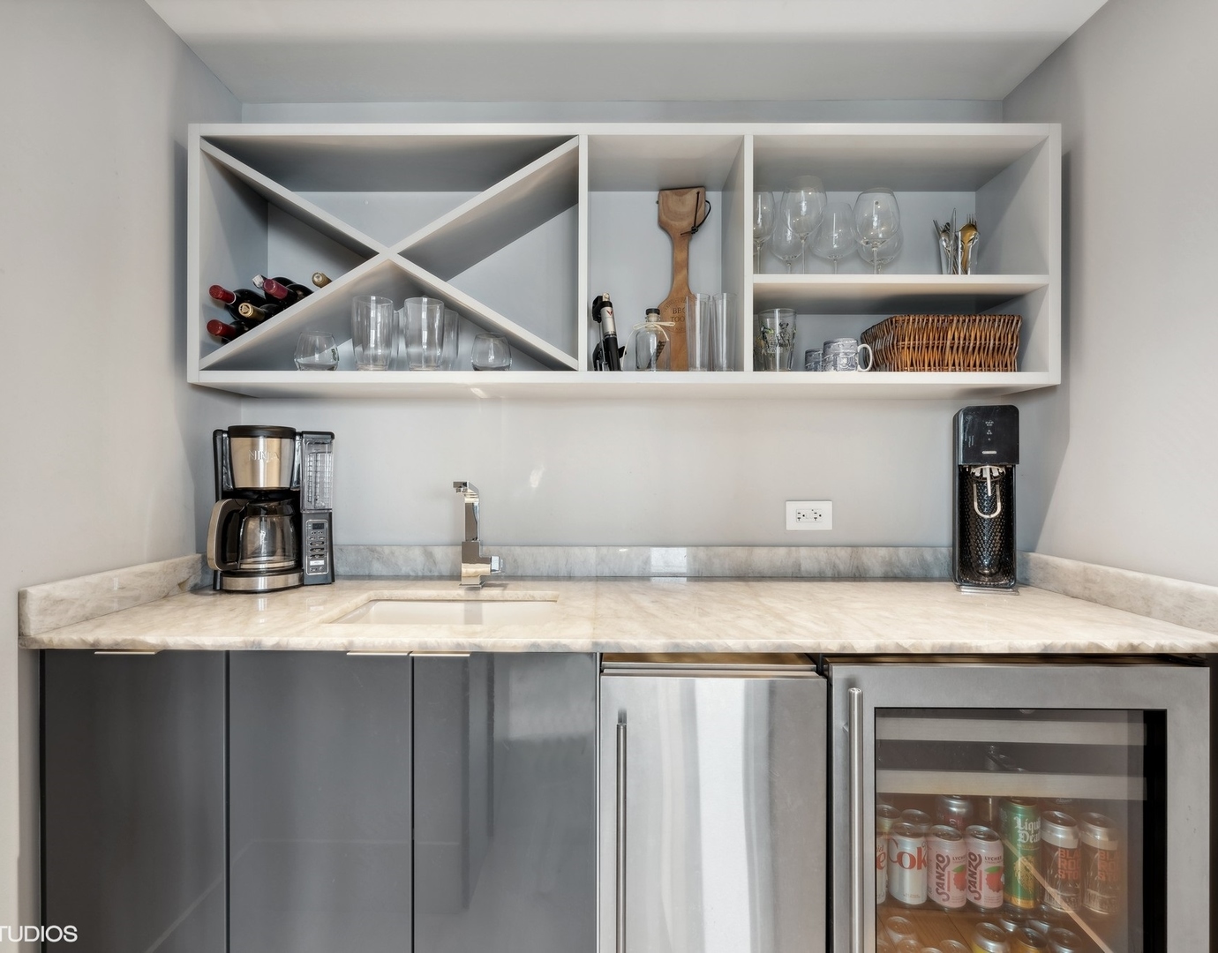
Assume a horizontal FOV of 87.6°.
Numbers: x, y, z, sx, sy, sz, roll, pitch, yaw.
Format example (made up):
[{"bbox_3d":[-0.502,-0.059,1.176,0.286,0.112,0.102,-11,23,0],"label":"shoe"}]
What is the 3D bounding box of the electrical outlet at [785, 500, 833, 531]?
[{"bbox_3d":[0.510,0.100,1.615,0.116,0.071,0.008,0,0,0],"label":"electrical outlet"}]

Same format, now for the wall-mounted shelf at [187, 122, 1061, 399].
[{"bbox_3d":[0.032,-0.474,1.484,1.856,0.552,0.268,0,0,0],"label":"wall-mounted shelf"}]

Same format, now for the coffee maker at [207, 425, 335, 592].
[{"bbox_3d":[-0.772,0.071,1.481,0.246,0.364,0.203,0,0,-21],"label":"coffee maker"}]

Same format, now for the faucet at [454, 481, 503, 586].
[{"bbox_3d":[-0.293,0.132,1.422,0.098,0.242,0.180,0,0,0],"label":"faucet"}]

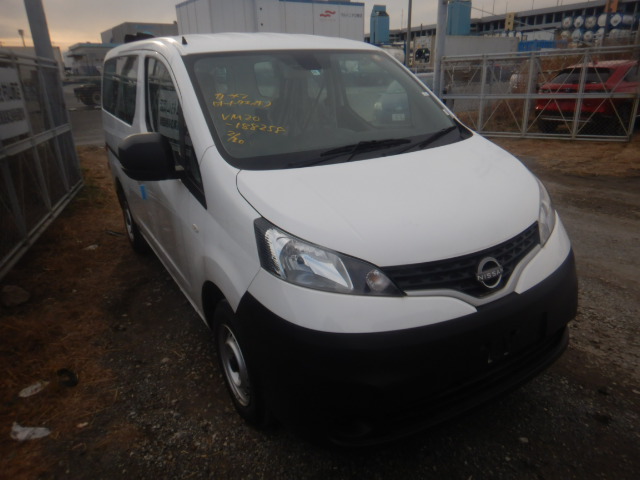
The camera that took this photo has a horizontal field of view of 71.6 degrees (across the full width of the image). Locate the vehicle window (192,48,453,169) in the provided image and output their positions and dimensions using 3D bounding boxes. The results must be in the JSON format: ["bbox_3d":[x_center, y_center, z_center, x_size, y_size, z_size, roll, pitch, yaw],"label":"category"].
[{"bbox_3d":[0.085,-0.707,2.210,1.300,0.140,0.930,-14,54,-28],"label":"vehicle window"}]

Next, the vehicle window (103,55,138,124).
[{"bbox_3d":[-1.456,-1.084,3.220,0.070,0.430,1.020,-5,18,-31],"label":"vehicle window"}]

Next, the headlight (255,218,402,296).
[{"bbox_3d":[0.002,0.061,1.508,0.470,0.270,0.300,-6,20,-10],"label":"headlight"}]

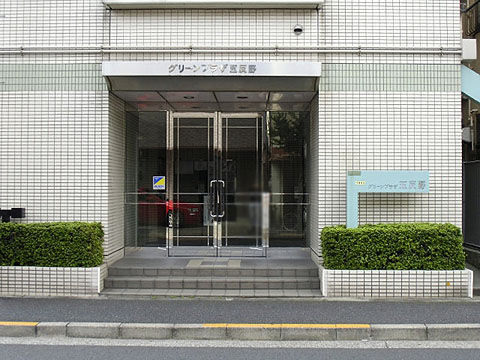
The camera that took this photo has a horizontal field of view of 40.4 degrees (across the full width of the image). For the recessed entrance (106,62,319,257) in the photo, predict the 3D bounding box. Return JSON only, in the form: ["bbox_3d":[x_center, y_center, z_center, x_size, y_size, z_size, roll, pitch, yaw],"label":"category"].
[{"bbox_3d":[-0.378,-0.200,10.180,3.120,2.950,1.450,0,-1,1],"label":"recessed entrance"}]

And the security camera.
[{"bbox_3d":[0.868,-2.260,9.850,0.140,0.160,0.120,0,-1,1],"label":"security camera"}]

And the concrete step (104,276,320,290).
[{"bbox_3d":[-0.390,1.474,9.360,3.080,0.135,0.360,0,-1,1],"label":"concrete step"}]

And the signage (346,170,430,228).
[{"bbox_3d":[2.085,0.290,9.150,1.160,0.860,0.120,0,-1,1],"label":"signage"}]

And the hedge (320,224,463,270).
[{"bbox_3d":[2.075,0.920,9.130,1.960,0.630,0.660,0,-1,1],"label":"hedge"}]

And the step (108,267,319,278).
[{"bbox_3d":[-0.385,1.347,9.700,3.080,0.130,0.360,0,-1,1],"label":"step"}]

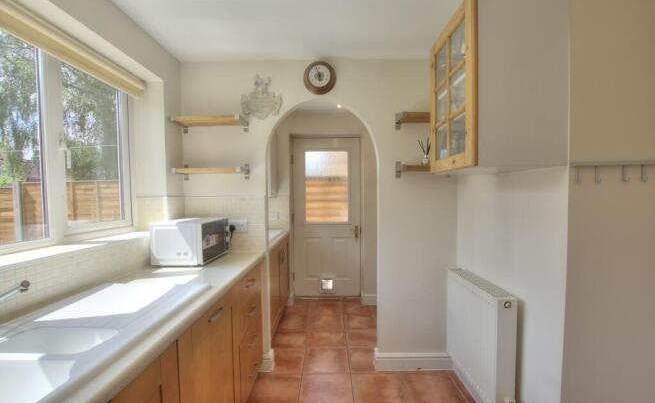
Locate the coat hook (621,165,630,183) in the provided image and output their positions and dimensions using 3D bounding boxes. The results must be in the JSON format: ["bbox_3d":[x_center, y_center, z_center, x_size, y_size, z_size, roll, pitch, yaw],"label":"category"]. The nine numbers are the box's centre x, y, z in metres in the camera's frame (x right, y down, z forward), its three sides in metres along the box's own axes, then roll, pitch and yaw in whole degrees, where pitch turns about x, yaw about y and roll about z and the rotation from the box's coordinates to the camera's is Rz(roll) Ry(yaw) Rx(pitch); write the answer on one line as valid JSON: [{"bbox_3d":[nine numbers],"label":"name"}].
[{"bbox_3d":[1.141,-0.105,1.045,0.013,0.071,0.030,0,1,0],"label":"coat hook"}]

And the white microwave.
[{"bbox_3d":[-0.893,0.249,1.809,0.310,0.254,0.415,0,1,0],"label":"white microwave"}]

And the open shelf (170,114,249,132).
[{"bbox_3d":[-0.806,-0.557,1.886,0.475,0.119,0.180,0,1,0],"label":"open shelf"}]

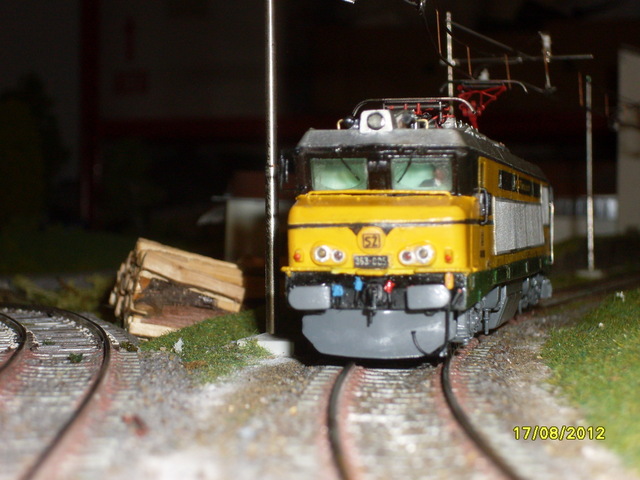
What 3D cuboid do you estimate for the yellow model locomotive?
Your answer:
[{"bbox_3d":[0.030,-0.004,0.432,0.035,0.053,0.230,0,0,11],"label":"yellow model locomotive"}]

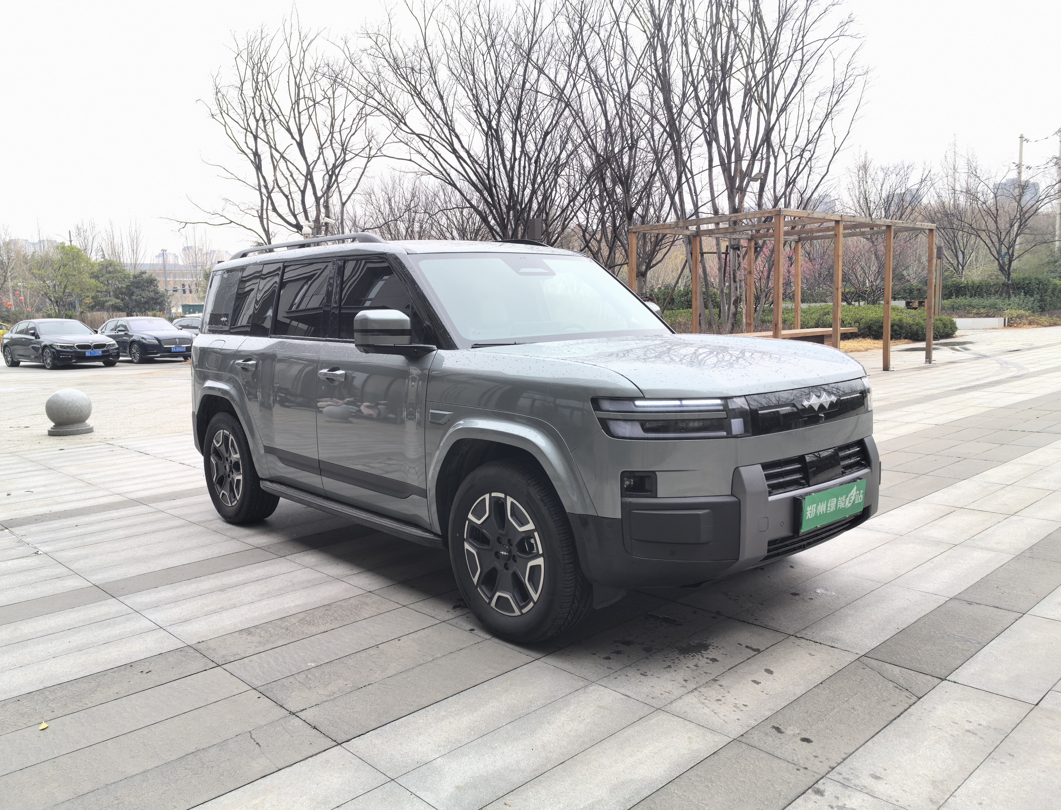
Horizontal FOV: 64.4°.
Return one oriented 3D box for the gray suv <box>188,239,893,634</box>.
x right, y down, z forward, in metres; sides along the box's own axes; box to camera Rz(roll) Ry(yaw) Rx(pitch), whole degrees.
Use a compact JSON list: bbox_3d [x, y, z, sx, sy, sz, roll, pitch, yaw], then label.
[{"bbox_3d":[-0.443,-0.125,5.221,2.030,1.890,4.930,-7,9,-41],"label":"gray suv"}]

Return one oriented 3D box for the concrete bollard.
[{"bbox_3d":[-5.789,0.075,10.580,0.511,0.559,0.511,-1,6,0],"label":"concrete bollard"}]

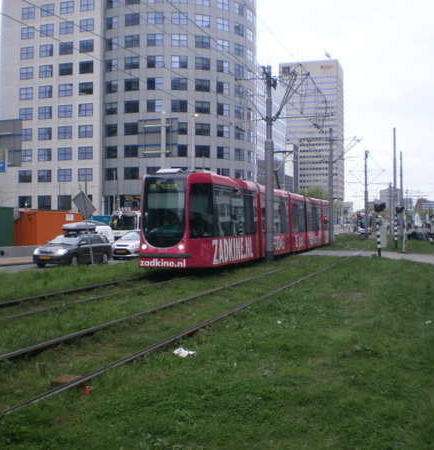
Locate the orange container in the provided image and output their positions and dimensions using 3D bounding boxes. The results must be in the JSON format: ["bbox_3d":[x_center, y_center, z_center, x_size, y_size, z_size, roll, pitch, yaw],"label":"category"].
[{"bbox_3d":[-12.600,0.400,46.200,2.440,2.590,6.060,0,0,19],"label":"orange container"}]

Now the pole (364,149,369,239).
[{"bbox_3d":[15.960,-3.250,66.500,0.340,9.590,0.340,0,0,0],"label":"pole"}]

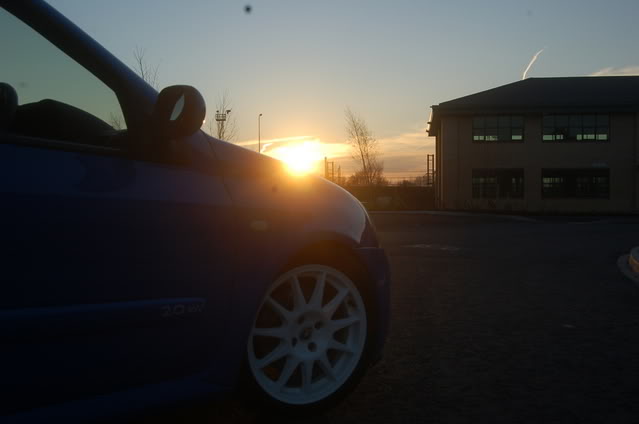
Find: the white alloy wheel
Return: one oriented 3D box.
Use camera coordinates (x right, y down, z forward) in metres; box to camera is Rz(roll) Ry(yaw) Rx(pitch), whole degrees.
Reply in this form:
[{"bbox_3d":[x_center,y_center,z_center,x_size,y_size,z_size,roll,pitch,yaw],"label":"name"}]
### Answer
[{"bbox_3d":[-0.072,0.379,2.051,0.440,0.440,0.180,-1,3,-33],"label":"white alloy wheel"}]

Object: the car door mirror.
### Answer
[{"bbox_3d":[-0.361,-0.264,1.673,0.120,0.138,0.200,-1,1,-33],"label":"car door mirror"}]

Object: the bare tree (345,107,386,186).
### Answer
[{"bbox_3d":[3.527,-4.467,50.000,3.100,7.700,3.000,0,1,0],"label":"bare tree"}]

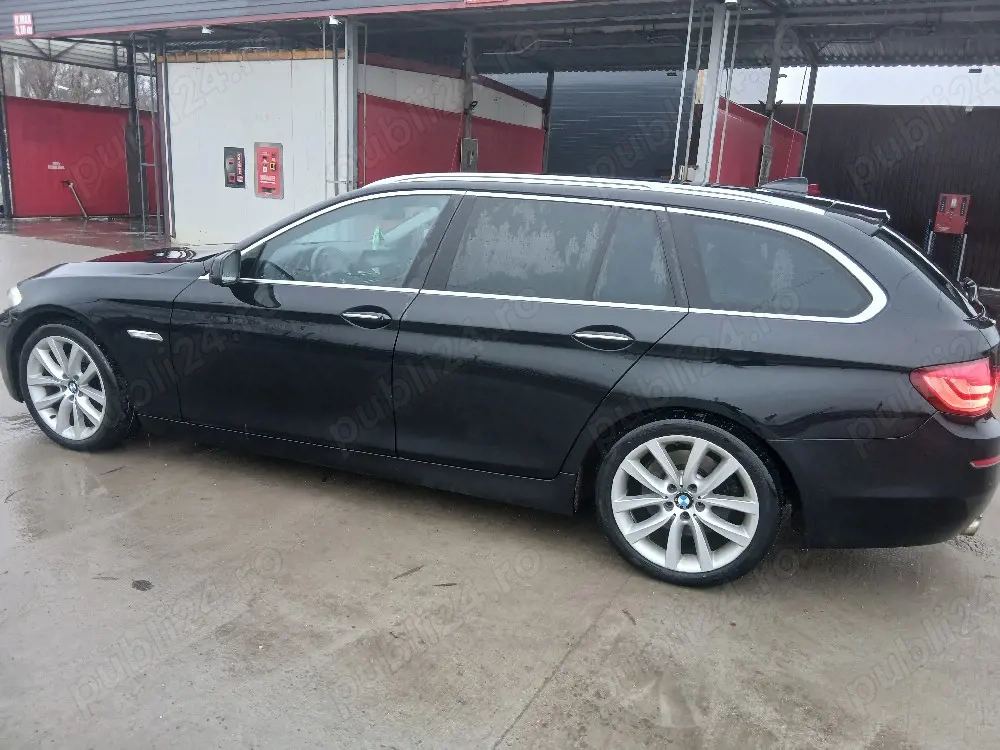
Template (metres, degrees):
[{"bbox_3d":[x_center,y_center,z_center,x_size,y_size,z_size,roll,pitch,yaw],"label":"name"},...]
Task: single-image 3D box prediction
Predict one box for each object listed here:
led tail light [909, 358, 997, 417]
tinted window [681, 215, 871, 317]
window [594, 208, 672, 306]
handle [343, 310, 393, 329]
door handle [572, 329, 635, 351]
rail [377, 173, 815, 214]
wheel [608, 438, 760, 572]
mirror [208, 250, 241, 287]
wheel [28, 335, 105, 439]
[{"bbox_3d":[1.469,0.031,2.450,0.275,0.200,0.210,10,16,25],"label":"led tail light"},{"bbox_3d":[0.928,-0.378,2.600,0.670,0.350,0.050,7,-7,15],"label":"tinted window"},{"bbox_3d":[0.511,-0.427,2.735,0.285,0.360,0.040,8,-7,18],"label":"window"},{"bbox_3d":[-0.523,-0.227,2.989,0.230,0.065,0.050,9,15,20],"label":"handle"},{"bbox_3d":[0.368,-0.131,2.677,0.230,0.065,0.050,8,15,19],"label":"door handle"},{"bbox_3d":[0.285,-0.726,2.918,1.830,0.090,0.070,8,15,19],"label":"rail"},{"bbox_3d":[0.694,0.449,2.789,0.520,0.520,0.210,8,15,19],"label":"wheel"},{"bbox_3d":[-1.154,-0.444,3.142,0.145,0.155,0.195,7,15,13],"label":"mirror"},{"bbox_3d":[-2.086,0.048,3.749,0.520,0.520,0.210,8,15,20],"label":"wheel"}]

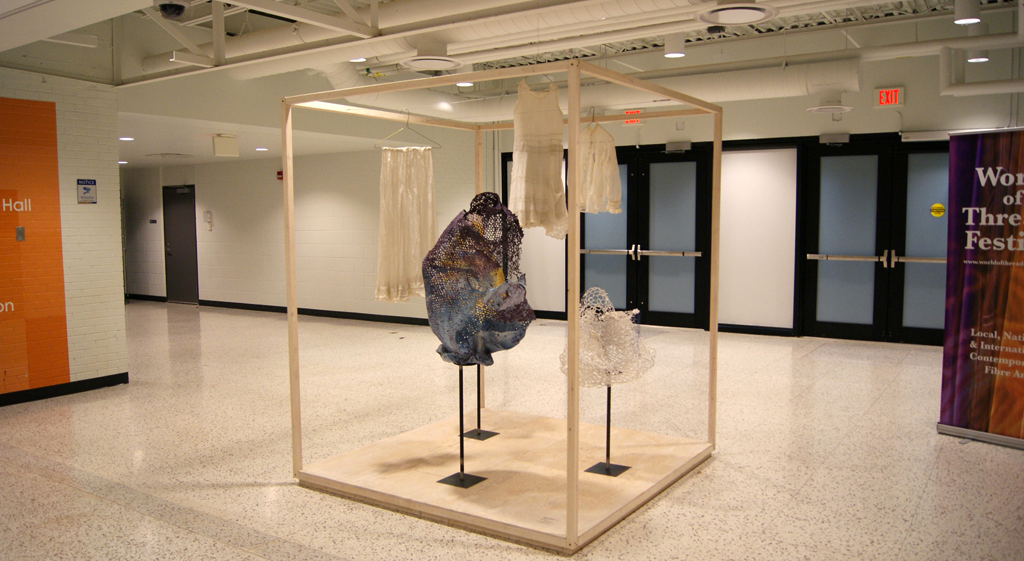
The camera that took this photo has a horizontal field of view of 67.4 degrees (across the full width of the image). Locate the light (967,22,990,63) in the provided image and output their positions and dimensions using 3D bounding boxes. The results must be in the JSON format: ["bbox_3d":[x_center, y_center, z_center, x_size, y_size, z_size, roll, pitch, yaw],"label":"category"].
[{"bbox_3d":[4.763,-2.417,7.832,0.182,0.340,0.182,2,5,34],"label":"light"}]

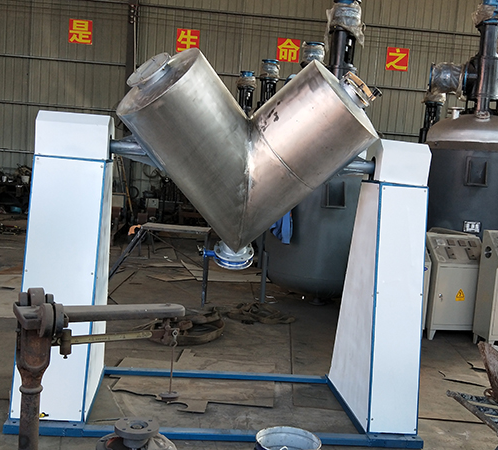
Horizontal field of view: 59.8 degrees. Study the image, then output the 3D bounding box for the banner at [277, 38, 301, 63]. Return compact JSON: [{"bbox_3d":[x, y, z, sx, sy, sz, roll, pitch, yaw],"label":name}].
[{"bbox_3d":[1.057,-4.605,11.447,0.605,0.605,0.020,4,5,-2],"label":"banner"}]

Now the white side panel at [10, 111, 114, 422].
[{"bbox_3d":[-0.910,0.167,2.210,0.322,1.424,0.573,4,5,-8],"label":"white side panel"}]

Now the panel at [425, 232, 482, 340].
[{"bbox_3d":[1.798,0.545,3.925,0.525,0.895,0.445,4,5,-9],"label":"panel"}]

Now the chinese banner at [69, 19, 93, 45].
[{"bbox_3d":[-4.353,-5.003,11.239,0.605,0.605,0.020,4,5,-2],"label":"chinese banner"}]

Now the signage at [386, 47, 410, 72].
[{"bbox_3d":[3.971,-4.412,11.557,0.605,0.605,0.020,4,5,-2],"label":"signage"}]

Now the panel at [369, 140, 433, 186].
[{"bbox_3d":[0.767,-0.311,2.259,0.255,0.220,0.257,4,5,-7],"label":"panel"}]

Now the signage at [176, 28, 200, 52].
[{"bbox_3d":[-1.579,-4.820,11.344,0.605,0.605,0.020,4,5,-2],"label":"signage"}]

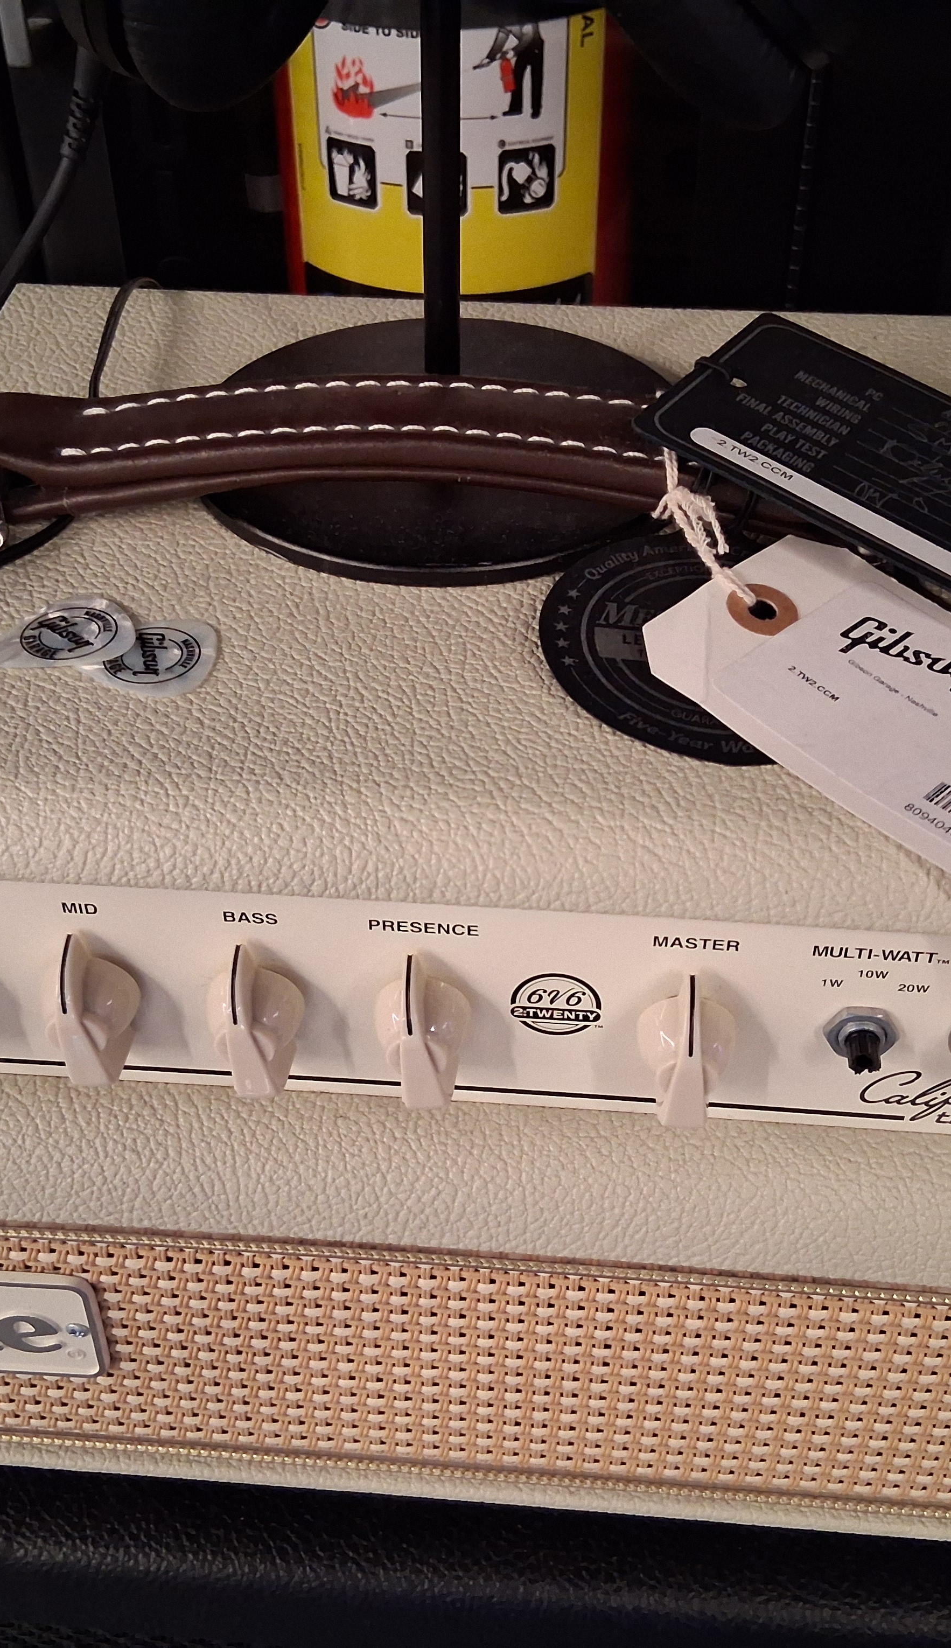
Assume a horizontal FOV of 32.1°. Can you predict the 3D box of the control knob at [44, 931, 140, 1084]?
[{"bbox_3d":[-0.070,0.032,0.300,0.018,0.029,0.014,3,40,4],"label":"control knob"}]

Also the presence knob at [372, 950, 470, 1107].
[{"bbox_3d":[-0.009,0.035,0.297,0.017,0.028,0.014,3,40,4],"label":"presence knob"}]

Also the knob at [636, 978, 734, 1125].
[{"bbox_3d":[0.037,0.039,0.294,0.017,0.029,0.014,3,40,4],"label":"knob"}]

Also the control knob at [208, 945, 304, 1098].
[{"bbox_3d":[-0.040,0.034,0.299,0.018,0.028,0.014,3,40,4],"label":"control knob"}]

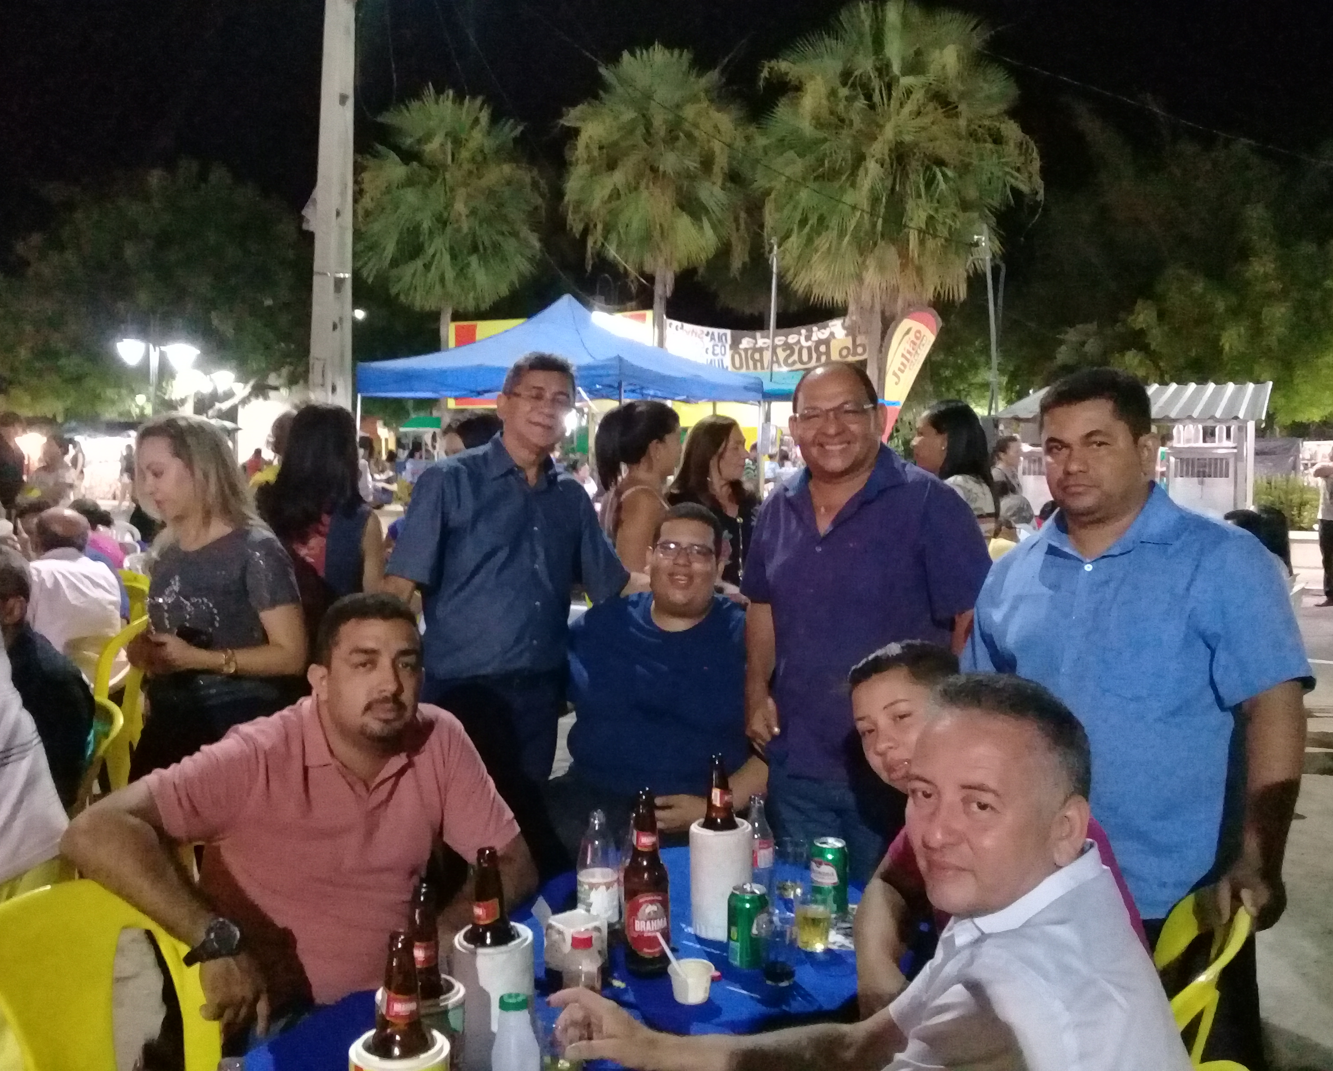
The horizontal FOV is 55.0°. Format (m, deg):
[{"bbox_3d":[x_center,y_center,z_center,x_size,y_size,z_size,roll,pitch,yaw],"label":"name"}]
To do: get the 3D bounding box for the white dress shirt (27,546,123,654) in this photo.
[{"bbox_3d":[-2.434,0.270,5.200,0.470,0.560,0.360,-1,4,-17],"label":"white dress shirt"}]

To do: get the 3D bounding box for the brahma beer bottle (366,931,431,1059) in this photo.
[{"bbox_3d":[-0.292,0.579,1.395,0.075,0.290,0.075,-1,4,-11],"label":"brahma beer bottle"}]

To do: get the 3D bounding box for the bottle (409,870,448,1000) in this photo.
[{"bbox_3d":[-0.293,0.568,1.560,0.075,0.290,0.075,0,4,-6],"label":"bottle"}]

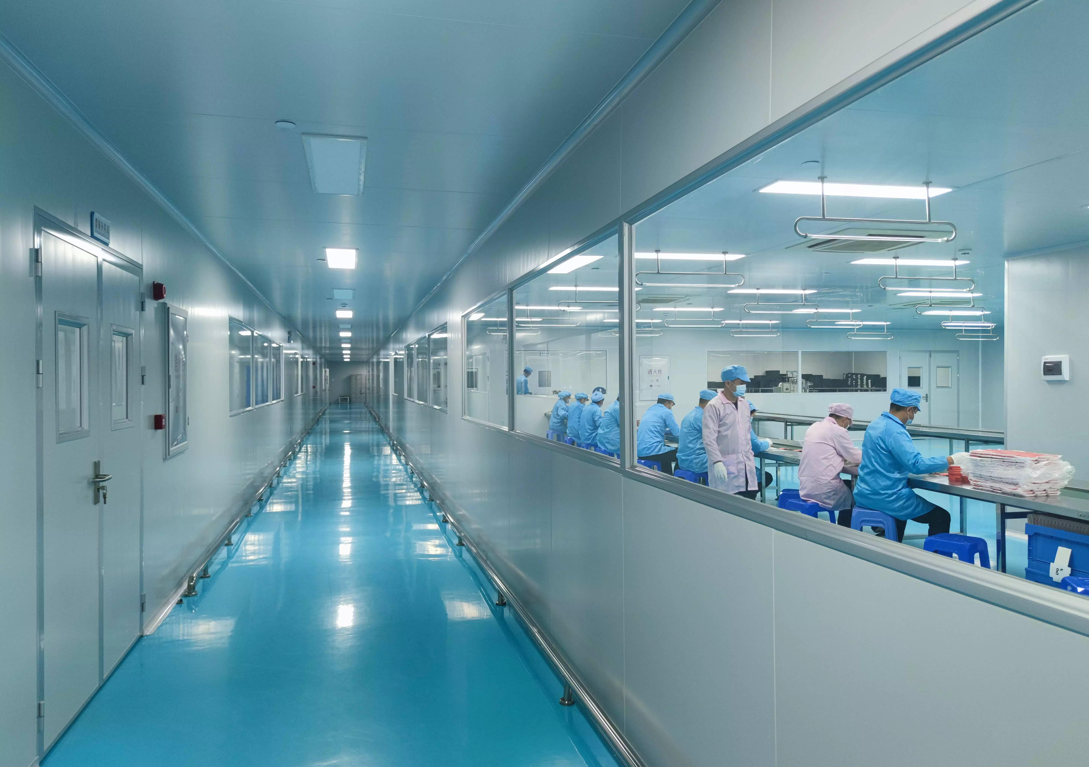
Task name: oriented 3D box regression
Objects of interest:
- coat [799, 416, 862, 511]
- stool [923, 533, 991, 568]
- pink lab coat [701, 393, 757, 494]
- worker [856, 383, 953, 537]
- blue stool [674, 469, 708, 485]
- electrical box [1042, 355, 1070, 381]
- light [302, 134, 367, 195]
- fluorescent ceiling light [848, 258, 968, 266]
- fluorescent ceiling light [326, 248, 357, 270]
[{"bbox_3d":[2.325,0.633,6.039,0.580,0.740,0.480,-1,0,-10],"label":"coat"},{"bbox_3d":[2.526,1.189,4.646,0.340,0.470,0.350,-1,0,-40],"label":"stool"},{"bbox_3d":[1.560,0.497,6.353,0.480,0.859,0.330,-1,0,-31],"label":"pink lab coat"},{"bbox_3d":[2.582,0.727,5.372,0.740,1.386,0.500,0,0,0],"label":"worker"},{"bbox_3d":[1.549,1.178,7.957,0.320,0.470,0.330,-1,0,-40],"label":"blue stool"},{"bbox_3d":[4.566,-0.137,6.737,0.067,0.220,0.225,0,0,-15],"label":"electrical box"},{"bbox_3d":[-1.155,-1.192,4.201,0.300,0.030,1.200,-1,0,-15],"label":"light"},{"bbox_3d":[3.616,-1.208,7.451,1.200,0.030,0.300,-1,0,-15],"label":"fluorescent ceiling light"},{"bbox_3d":[-1.962,-1.203,7.307,0.300,0.030,1.200,-1,0,-15],"label":"fluorescent ceiling light"}]

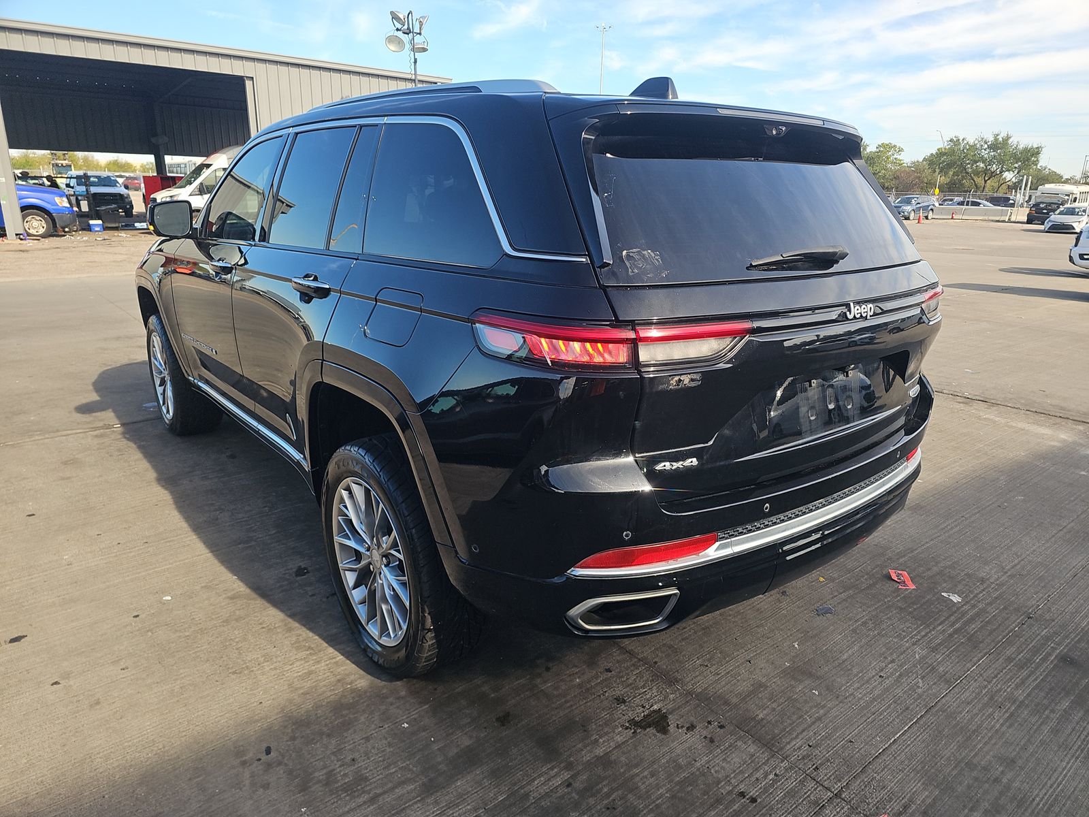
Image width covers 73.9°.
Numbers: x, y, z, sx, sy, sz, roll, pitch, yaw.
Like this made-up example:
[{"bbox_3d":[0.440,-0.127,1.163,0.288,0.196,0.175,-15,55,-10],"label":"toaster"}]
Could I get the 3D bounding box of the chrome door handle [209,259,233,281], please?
[{"bbox_3d":[-1.330,-0.574,2.985,0.058,0.048,0.270,-12,21,-37],"label":"chrome door handle"}]

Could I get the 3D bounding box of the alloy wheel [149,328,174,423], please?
[{"bbox_3d":[-2.339,-0.217,4.613,0.200,0.555,0.555,-12,21,-37],"label":"alloy wheel"}]

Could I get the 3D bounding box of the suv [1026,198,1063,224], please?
[{"bbox_3d":[36.131,-14.119,51.947,1.900,1.660,4.700,12,20,32],"label":"suv"}]

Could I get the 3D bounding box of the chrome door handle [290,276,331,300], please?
[{"bbox_3d":[-0.721,-0.371,2.237,0.058,0.048,0.265,-12,21,-37],"label":"chrome door handle"}]

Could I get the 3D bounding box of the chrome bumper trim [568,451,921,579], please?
[{"bbox_3d":[0.751,0.261,2.101,1.640,0.090,0.210,-12,21,-37],"label":"chrome bumper trim"}]

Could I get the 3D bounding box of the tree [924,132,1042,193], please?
[{"bbox_3d":[45.781,-24.813,75.831,11.800,8.700,11.500,10,19,28],"label":"tree"}]

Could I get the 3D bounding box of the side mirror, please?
[{"bbox_3d":[-1.827,-0.926,3.539,0.210,0.185,0.140,-12,21,-37],"label":"side mirror"}]

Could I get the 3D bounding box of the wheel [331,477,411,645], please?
[{"bbox_3d":[-0.483,0.469,2.353,0.200,0.545,0.545,-12,21,-37],"label":"wheel"}]

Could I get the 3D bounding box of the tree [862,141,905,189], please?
[{"bbox_3d":[36.795,-25.514,79.334,8.000,8.000,8.000,8,18,23],"label":"tree"}]

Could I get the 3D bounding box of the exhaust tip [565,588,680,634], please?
[{"bbox_3d":[0.196,0.509,1.819,0.285,0.085,0.080,-5,18,-20],"label":"exhaust tip"}]

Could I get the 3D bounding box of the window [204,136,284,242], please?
[{"bbox_3d":[-1.335,-0.953,3.204,0.060,0.480,0.800,11,7,-41],"label":"window"}]

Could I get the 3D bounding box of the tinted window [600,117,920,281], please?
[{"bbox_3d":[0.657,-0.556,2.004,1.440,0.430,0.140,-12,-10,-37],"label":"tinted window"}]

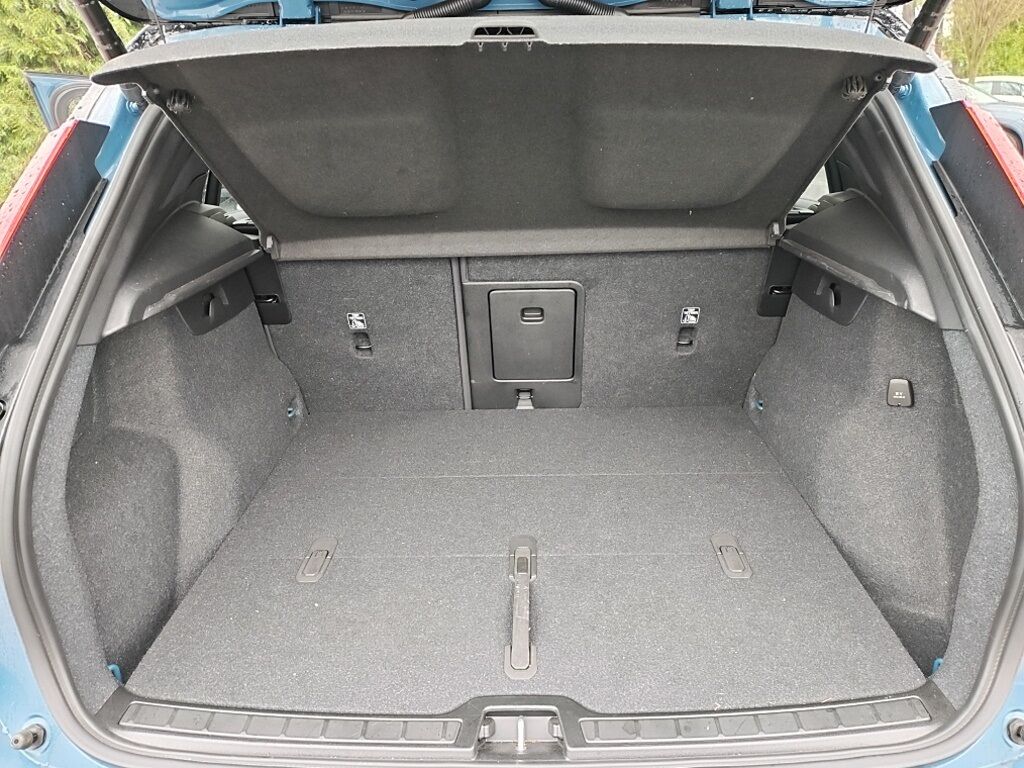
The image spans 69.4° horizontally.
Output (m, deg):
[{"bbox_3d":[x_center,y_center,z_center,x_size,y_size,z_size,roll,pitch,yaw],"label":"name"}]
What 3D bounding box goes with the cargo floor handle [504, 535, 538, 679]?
[{"bbox_3d":[0.015,0.309,1.081,0.044,0.025,0.322,-1,22,1],"label":"cargo floor handle"}]

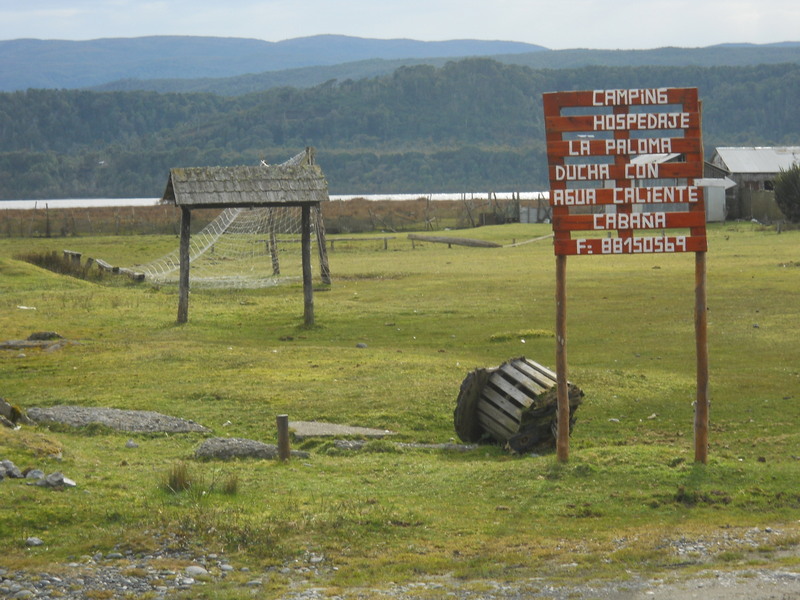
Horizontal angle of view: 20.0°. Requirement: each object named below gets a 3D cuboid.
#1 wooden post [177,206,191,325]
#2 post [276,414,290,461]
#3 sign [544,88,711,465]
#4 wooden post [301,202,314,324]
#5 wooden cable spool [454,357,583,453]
[{"bbox_3d":[-2.737,-0.442,28.800,0.112,1.495,0.112,3,3,11],"label":"wooden post"},{"bbox_3d":[-0.757,0.897,14.700,0.073,0.296,0.073,-3,3,0],"label":"post"},{"bbox_3d":[1.442,-0.152,14.350,0.980,2.350,0.110,-1,3,9],"label":"sign"},{"bbox_3d":[-1.179,-0.447,29.100,0.113,1.562,0.113,-1,3,11],"label":"wooden post"},{"bbox_3d":[0.818,0.729,15.500,0.620,0.620,0.570,2,15,-44],"label":"wooden cable spool"}]

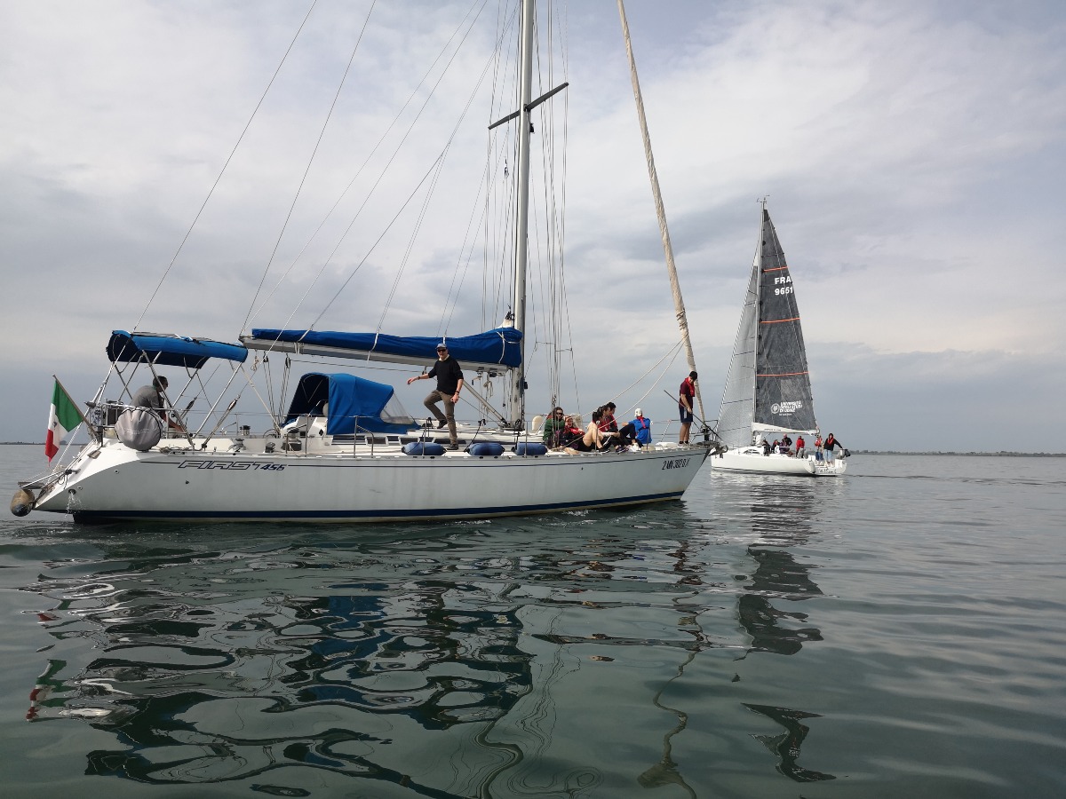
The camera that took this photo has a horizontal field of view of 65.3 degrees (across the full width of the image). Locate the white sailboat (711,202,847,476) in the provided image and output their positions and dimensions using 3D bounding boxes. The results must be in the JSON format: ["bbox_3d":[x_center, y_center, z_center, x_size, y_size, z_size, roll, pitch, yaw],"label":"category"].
[{"bbox_3d":[13.609,-3.714,49.002,3.400,16.000,10.600,2,-4,-22],"label":"white sailboat"}]

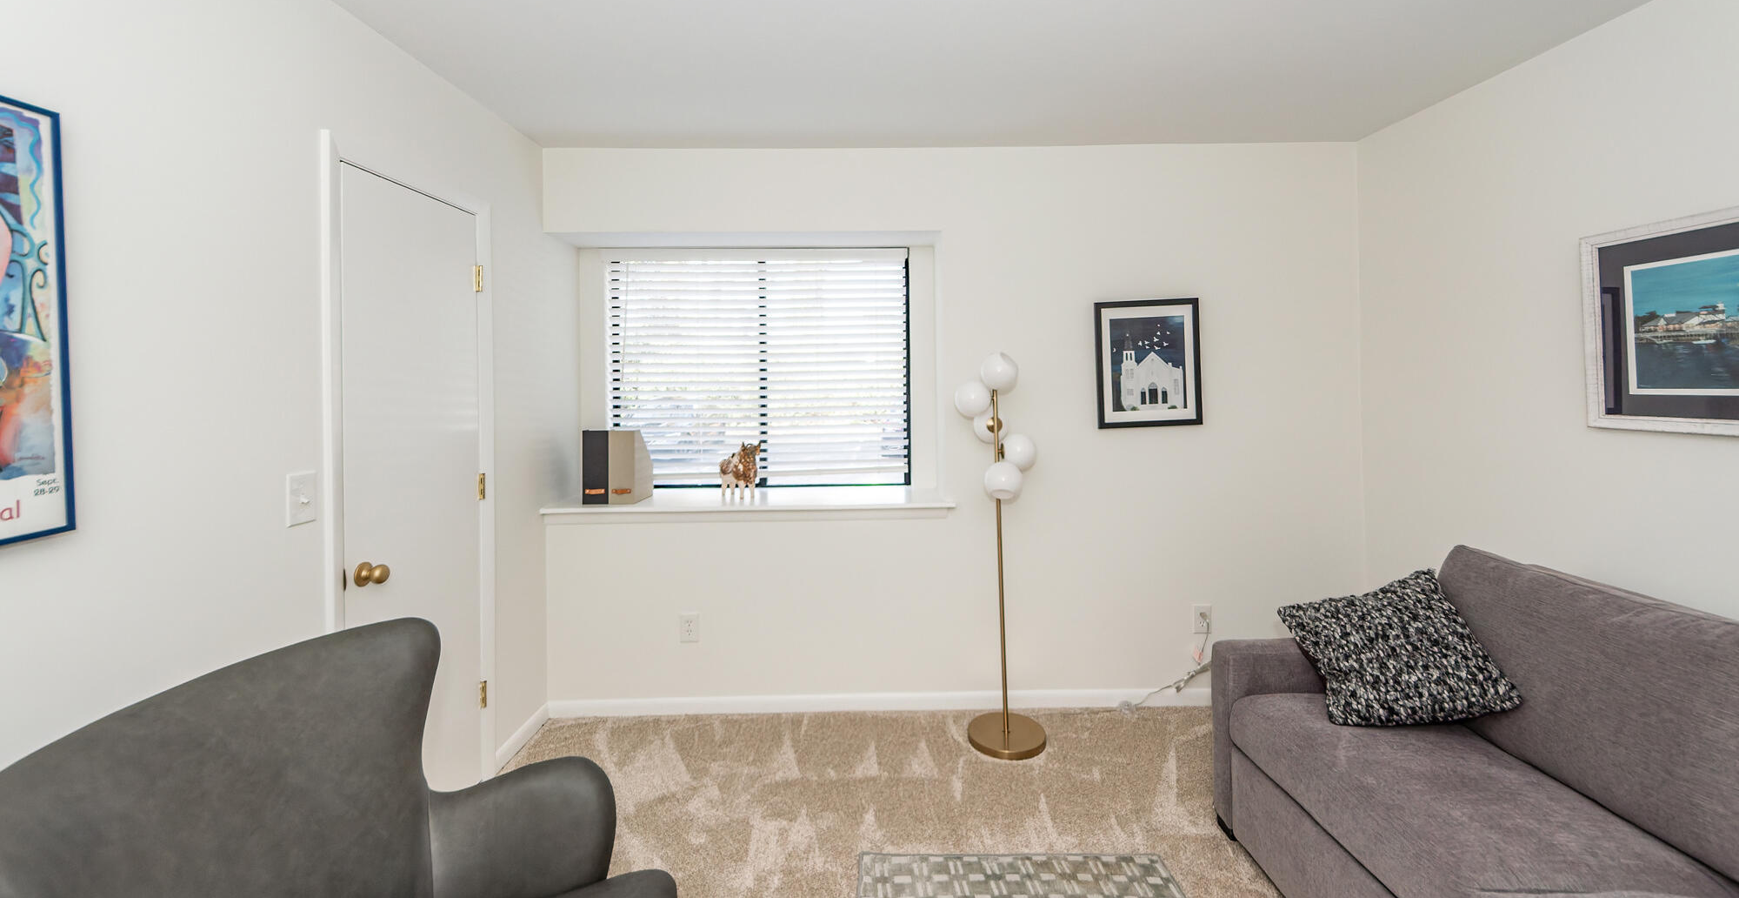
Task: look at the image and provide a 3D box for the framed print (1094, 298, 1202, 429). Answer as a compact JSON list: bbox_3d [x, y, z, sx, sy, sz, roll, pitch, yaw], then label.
[{"bbox_3d":[1.239,-0.377,2.575,0.463,0.559,0.029,-2,2,0],"label":"framed print"}]

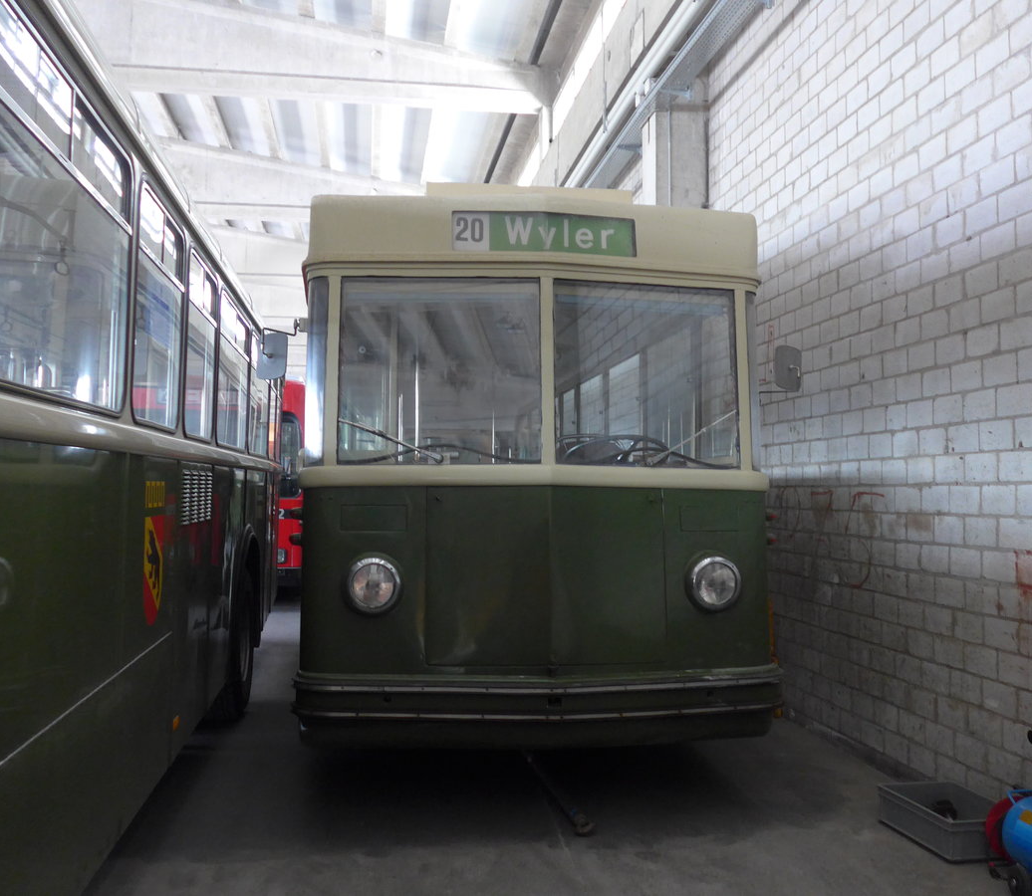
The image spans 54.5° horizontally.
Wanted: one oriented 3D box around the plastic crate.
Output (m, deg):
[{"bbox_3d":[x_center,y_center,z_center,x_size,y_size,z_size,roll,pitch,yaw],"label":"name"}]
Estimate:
[{"bbox_3d":[2.074,1.772,4.777,0.400,0.174,0.600,1,-3,-11],"label":"plastic crate"}]

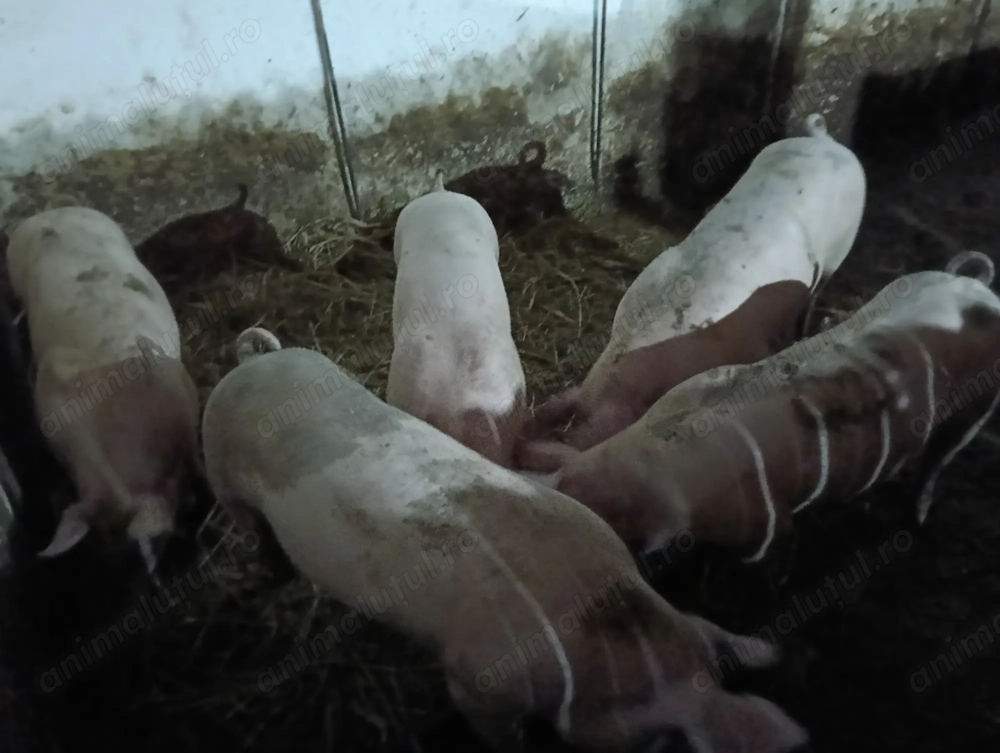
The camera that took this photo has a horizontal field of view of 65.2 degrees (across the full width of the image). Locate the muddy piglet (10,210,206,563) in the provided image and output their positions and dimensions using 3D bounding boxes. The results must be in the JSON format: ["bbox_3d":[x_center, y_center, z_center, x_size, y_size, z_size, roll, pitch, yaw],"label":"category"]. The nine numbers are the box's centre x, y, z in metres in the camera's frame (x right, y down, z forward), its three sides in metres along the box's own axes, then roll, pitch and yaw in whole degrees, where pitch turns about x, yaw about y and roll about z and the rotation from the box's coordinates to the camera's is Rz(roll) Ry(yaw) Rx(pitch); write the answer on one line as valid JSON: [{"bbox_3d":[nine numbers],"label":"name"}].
[{"bbox_3d":[-0.891,0.042,1.877,0.294,0.570,1.102,-21,45,-17],"label":"muddy piglet"}]

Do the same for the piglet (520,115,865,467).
[{"bbox_3d":[0.536,-0.142,1.953,0.294,0.570,1.130,26,50,30],"label":"piglet"}]

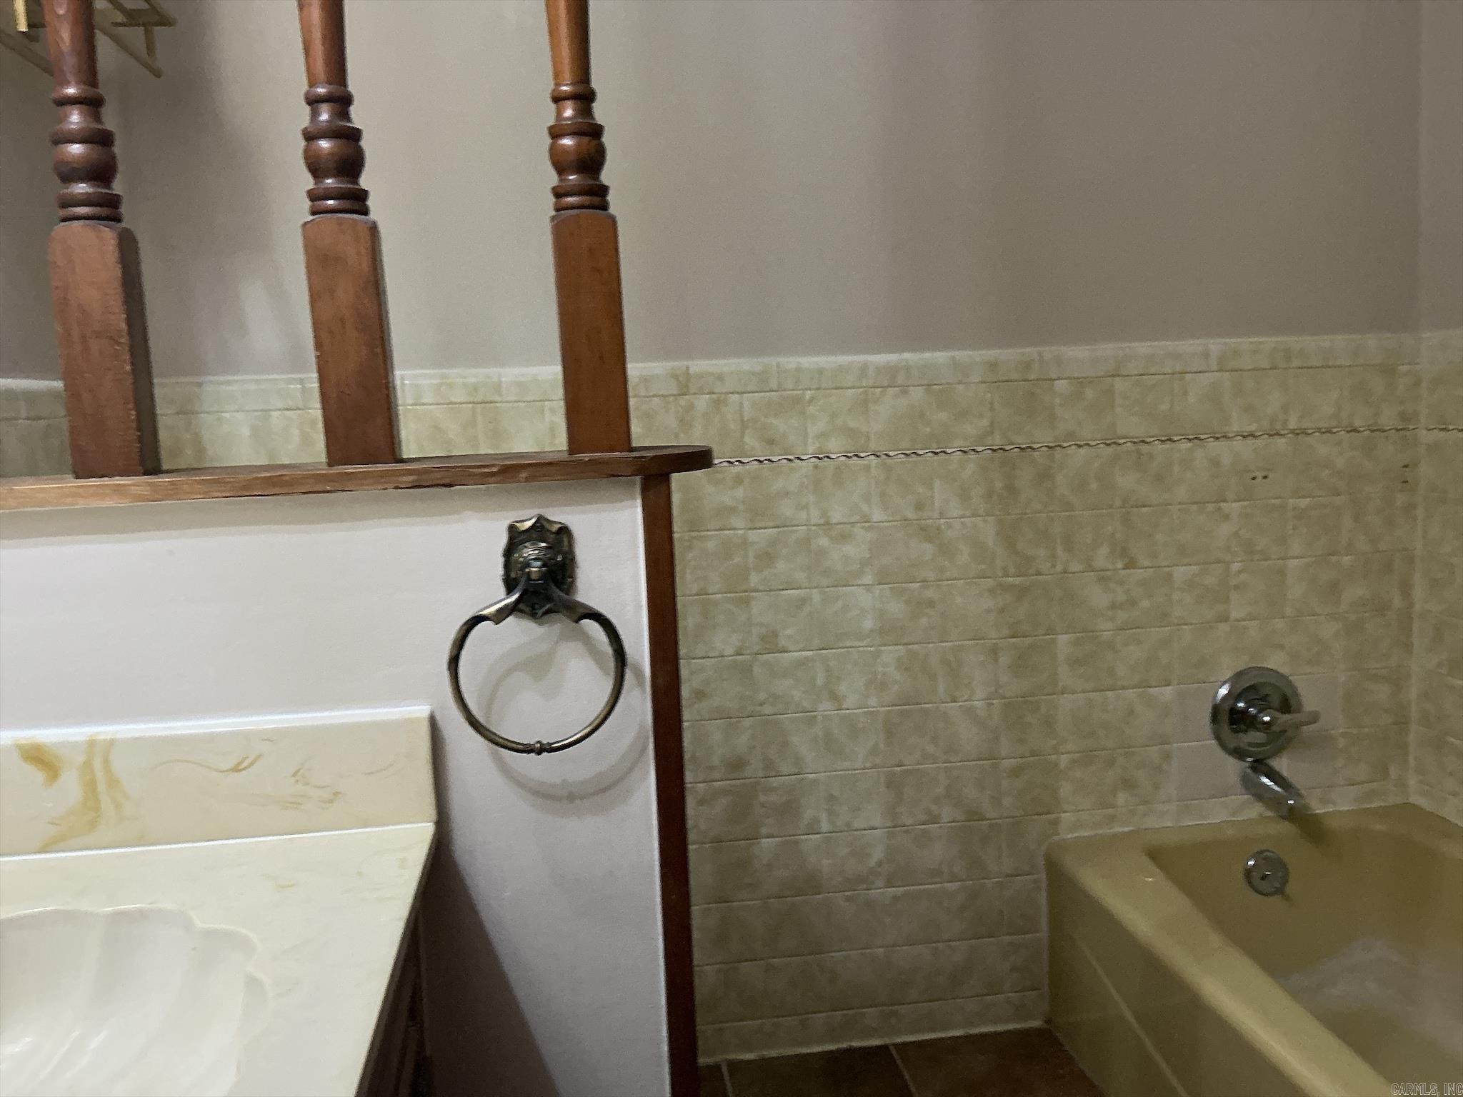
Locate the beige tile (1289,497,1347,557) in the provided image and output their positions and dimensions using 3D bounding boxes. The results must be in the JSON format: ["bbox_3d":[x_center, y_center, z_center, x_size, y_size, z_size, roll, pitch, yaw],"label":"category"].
[{"bbox_3d":[1.057,-0.038,2.149,0.108,0.108,0.009,-3,6,-7],"label":"beige tile"}]

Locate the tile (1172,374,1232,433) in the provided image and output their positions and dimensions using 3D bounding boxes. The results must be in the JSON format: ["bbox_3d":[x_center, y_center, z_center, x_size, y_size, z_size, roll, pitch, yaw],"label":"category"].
[{"bbox_3d":[0.830,-0.256,2.098,0.108,0.108,0.009,-3,6,-7],"label":"tile"}]

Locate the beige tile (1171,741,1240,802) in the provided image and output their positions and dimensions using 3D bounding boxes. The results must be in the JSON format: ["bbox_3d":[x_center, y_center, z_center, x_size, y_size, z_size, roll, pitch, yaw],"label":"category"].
[{"bbox_3d":[0.865,0.409,2.173,0.108,0.108,0.010,-3,6,-7],"label":"beige tile"}]

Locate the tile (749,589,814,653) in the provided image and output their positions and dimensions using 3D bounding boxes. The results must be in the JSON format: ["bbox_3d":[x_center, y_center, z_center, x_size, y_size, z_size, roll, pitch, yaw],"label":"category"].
[{"bbox_3d":[0.089,0.128,2.040,0.108,0.108,0.009,-3,6,-7],"label":"tile"}]

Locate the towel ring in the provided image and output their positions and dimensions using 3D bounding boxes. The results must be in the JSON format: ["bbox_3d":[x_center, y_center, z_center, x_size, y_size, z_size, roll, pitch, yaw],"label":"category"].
[{"bbox_3d":[-0.169,0.076,1.030,0.152,0.206,0.058,-3,6,-7],"label":"towel ring"}]

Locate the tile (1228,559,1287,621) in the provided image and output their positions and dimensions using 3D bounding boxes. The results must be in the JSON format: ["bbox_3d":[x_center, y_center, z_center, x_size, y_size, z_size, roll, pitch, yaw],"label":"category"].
[{"bbox_3d":[0.951,0.076,2.137,0.107,0.107,0.009,-3,5,-7],"label":"tile"}]

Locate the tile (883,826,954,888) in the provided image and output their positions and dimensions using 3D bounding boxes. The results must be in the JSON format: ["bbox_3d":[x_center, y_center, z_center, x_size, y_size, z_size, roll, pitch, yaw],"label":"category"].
[{"bbox_3d":[0.326,0.546,2.102,0.107,0.107,0.009,-3,5,-7],"label":"tile"}]

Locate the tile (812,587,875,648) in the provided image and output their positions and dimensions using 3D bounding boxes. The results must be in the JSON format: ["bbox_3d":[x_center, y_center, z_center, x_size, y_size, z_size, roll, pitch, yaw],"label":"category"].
[{"bbox_3d":[0.198,0.122,2.064,0.108,0.108,0.008,-3,6,-7],"label":"tile"}]

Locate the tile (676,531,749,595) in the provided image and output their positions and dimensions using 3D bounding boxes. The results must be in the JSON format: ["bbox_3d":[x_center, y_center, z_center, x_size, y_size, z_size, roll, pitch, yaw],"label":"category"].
[{"bbox_3d":[-0.027,0.025,2.024,0.112,0.108,0.010,-3,6,-7],"label":"tile"}]

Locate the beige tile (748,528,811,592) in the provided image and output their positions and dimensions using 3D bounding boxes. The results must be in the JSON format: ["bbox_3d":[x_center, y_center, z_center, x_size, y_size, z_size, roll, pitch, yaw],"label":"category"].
[{"bbox_3d":[0.085,0.019,2.040,0.108,0.108,0.008,-3,6,-7],"label":"beige tile"}]

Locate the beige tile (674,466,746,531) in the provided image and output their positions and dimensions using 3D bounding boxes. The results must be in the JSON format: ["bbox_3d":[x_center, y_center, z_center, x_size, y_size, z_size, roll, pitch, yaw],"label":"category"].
[{"bbox_3d":[-0.032,-0.084,2.013,0.112,0.108,0.010,-3,6,-7],"label":"beige tile"}]

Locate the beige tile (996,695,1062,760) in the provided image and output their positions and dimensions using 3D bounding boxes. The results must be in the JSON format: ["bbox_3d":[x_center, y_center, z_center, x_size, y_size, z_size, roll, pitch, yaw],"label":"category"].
[{"bbox_3d":[0.531,0.319,2.117,0.108,0.108,0.009,-3,6,-7],"label":"beige tile"}]

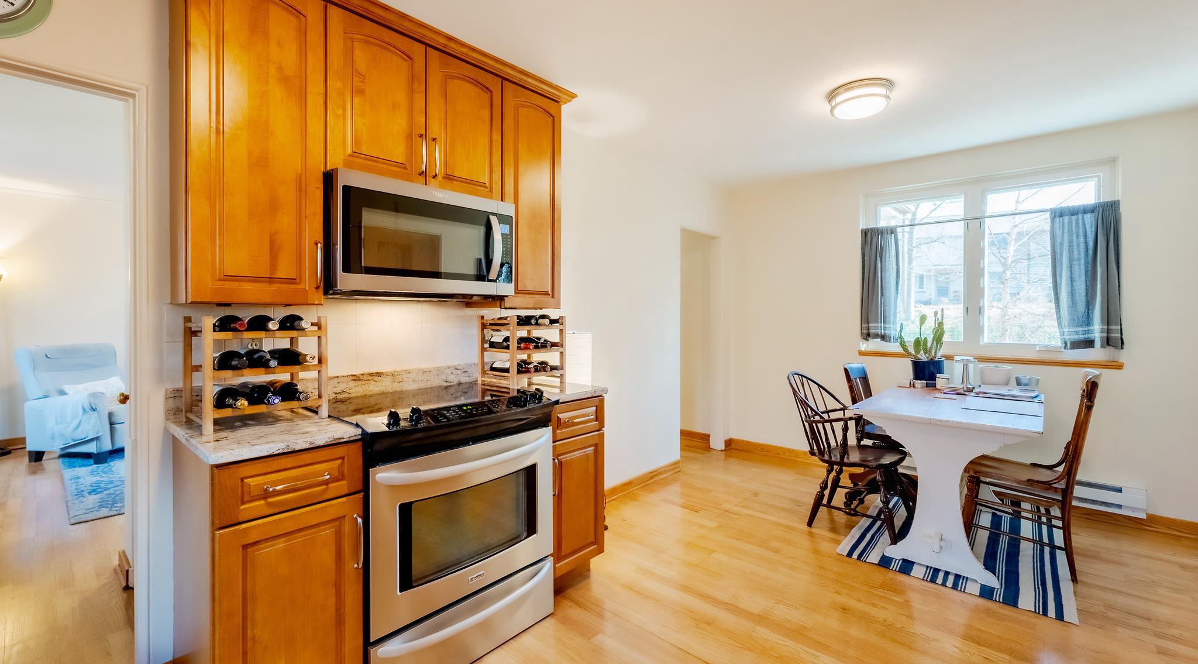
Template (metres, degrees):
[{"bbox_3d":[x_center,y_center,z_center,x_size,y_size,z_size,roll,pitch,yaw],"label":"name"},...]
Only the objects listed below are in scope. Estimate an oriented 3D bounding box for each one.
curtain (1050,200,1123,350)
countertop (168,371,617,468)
[{"bbox_3d":[3.104,-0.351,2.978,0.335,0.940,0.080,1,1,41],"label":"curtain"},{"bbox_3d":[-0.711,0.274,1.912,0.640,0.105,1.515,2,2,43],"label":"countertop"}]

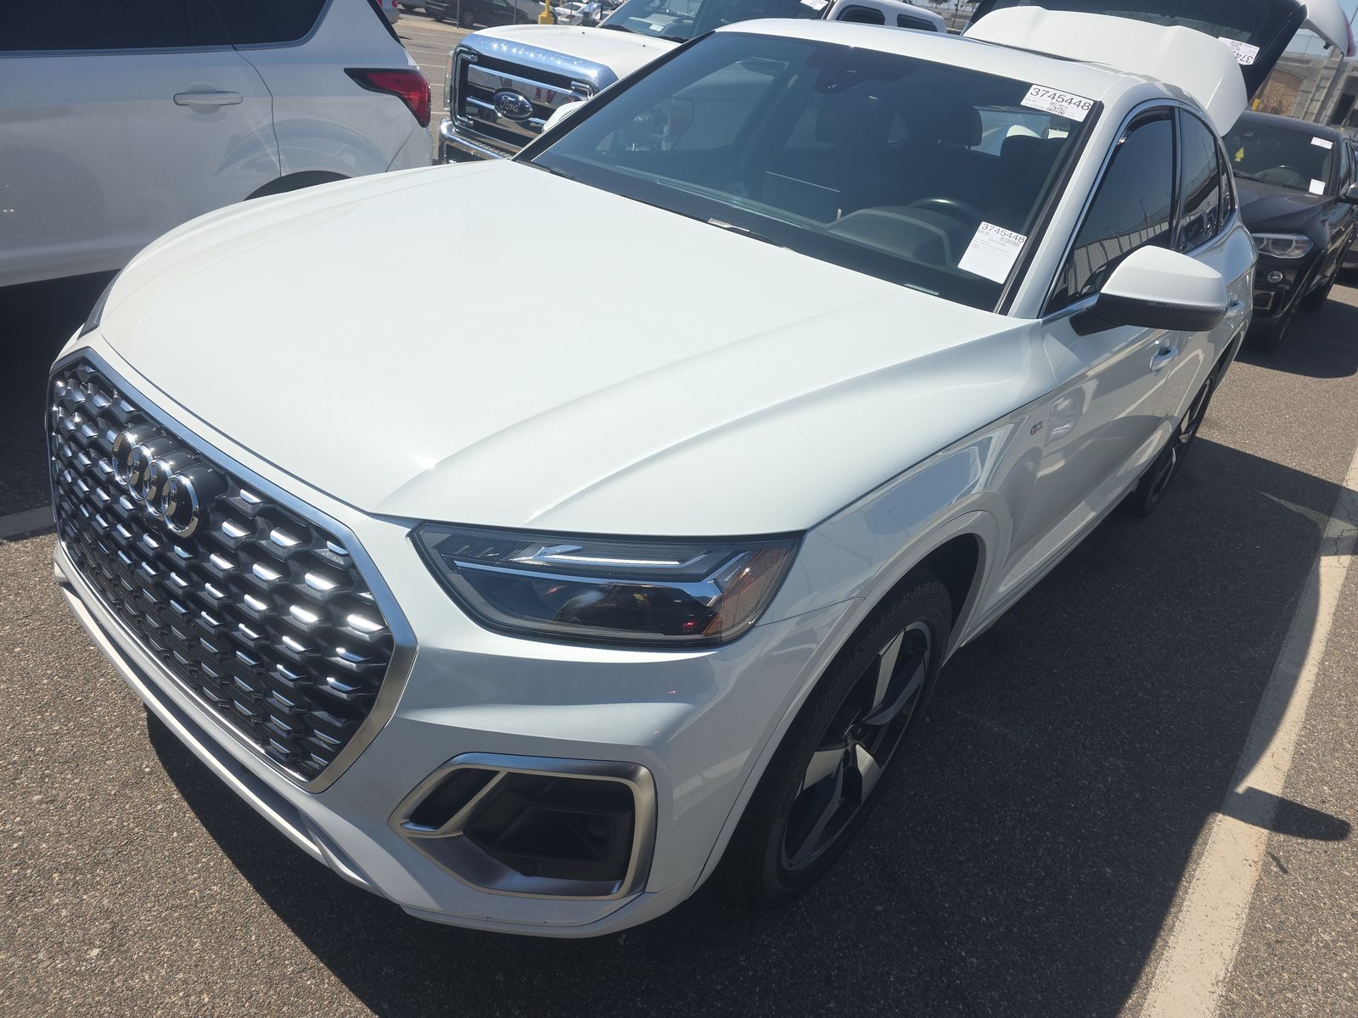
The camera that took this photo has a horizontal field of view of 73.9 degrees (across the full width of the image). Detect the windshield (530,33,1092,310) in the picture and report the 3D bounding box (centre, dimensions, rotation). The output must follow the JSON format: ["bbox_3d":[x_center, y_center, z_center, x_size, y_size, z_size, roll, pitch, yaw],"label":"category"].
[{"bbox_3d":[0.295,-0.955,2.320,1.480,0.114,0.925,28,62,30],"label":"windshield"}]

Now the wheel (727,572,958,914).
[{"bbox_3d":[0.277,0.407,1.789,0.250,0.735,0.735,28,31,30],"label":"wheel"}]

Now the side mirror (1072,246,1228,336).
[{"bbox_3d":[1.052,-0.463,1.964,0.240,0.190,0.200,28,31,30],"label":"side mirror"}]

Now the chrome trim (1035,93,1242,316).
[{"bbox_3d":[1.497,-0.933,2.697,0.250,0.500,2.400,28,31,30],"label":"chrome trim"}]

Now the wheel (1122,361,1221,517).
[{"bbox_3d":[2.039,-0.329,3.869,0.250,0.735,0.735,28,31,30],"label":"wheel"}]

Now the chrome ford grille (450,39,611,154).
[{"bbox_3d":[-0.785,-2.141,4.779,1.240,0.480,0.250,30,33,33],"label":"chrome ford grille"}]

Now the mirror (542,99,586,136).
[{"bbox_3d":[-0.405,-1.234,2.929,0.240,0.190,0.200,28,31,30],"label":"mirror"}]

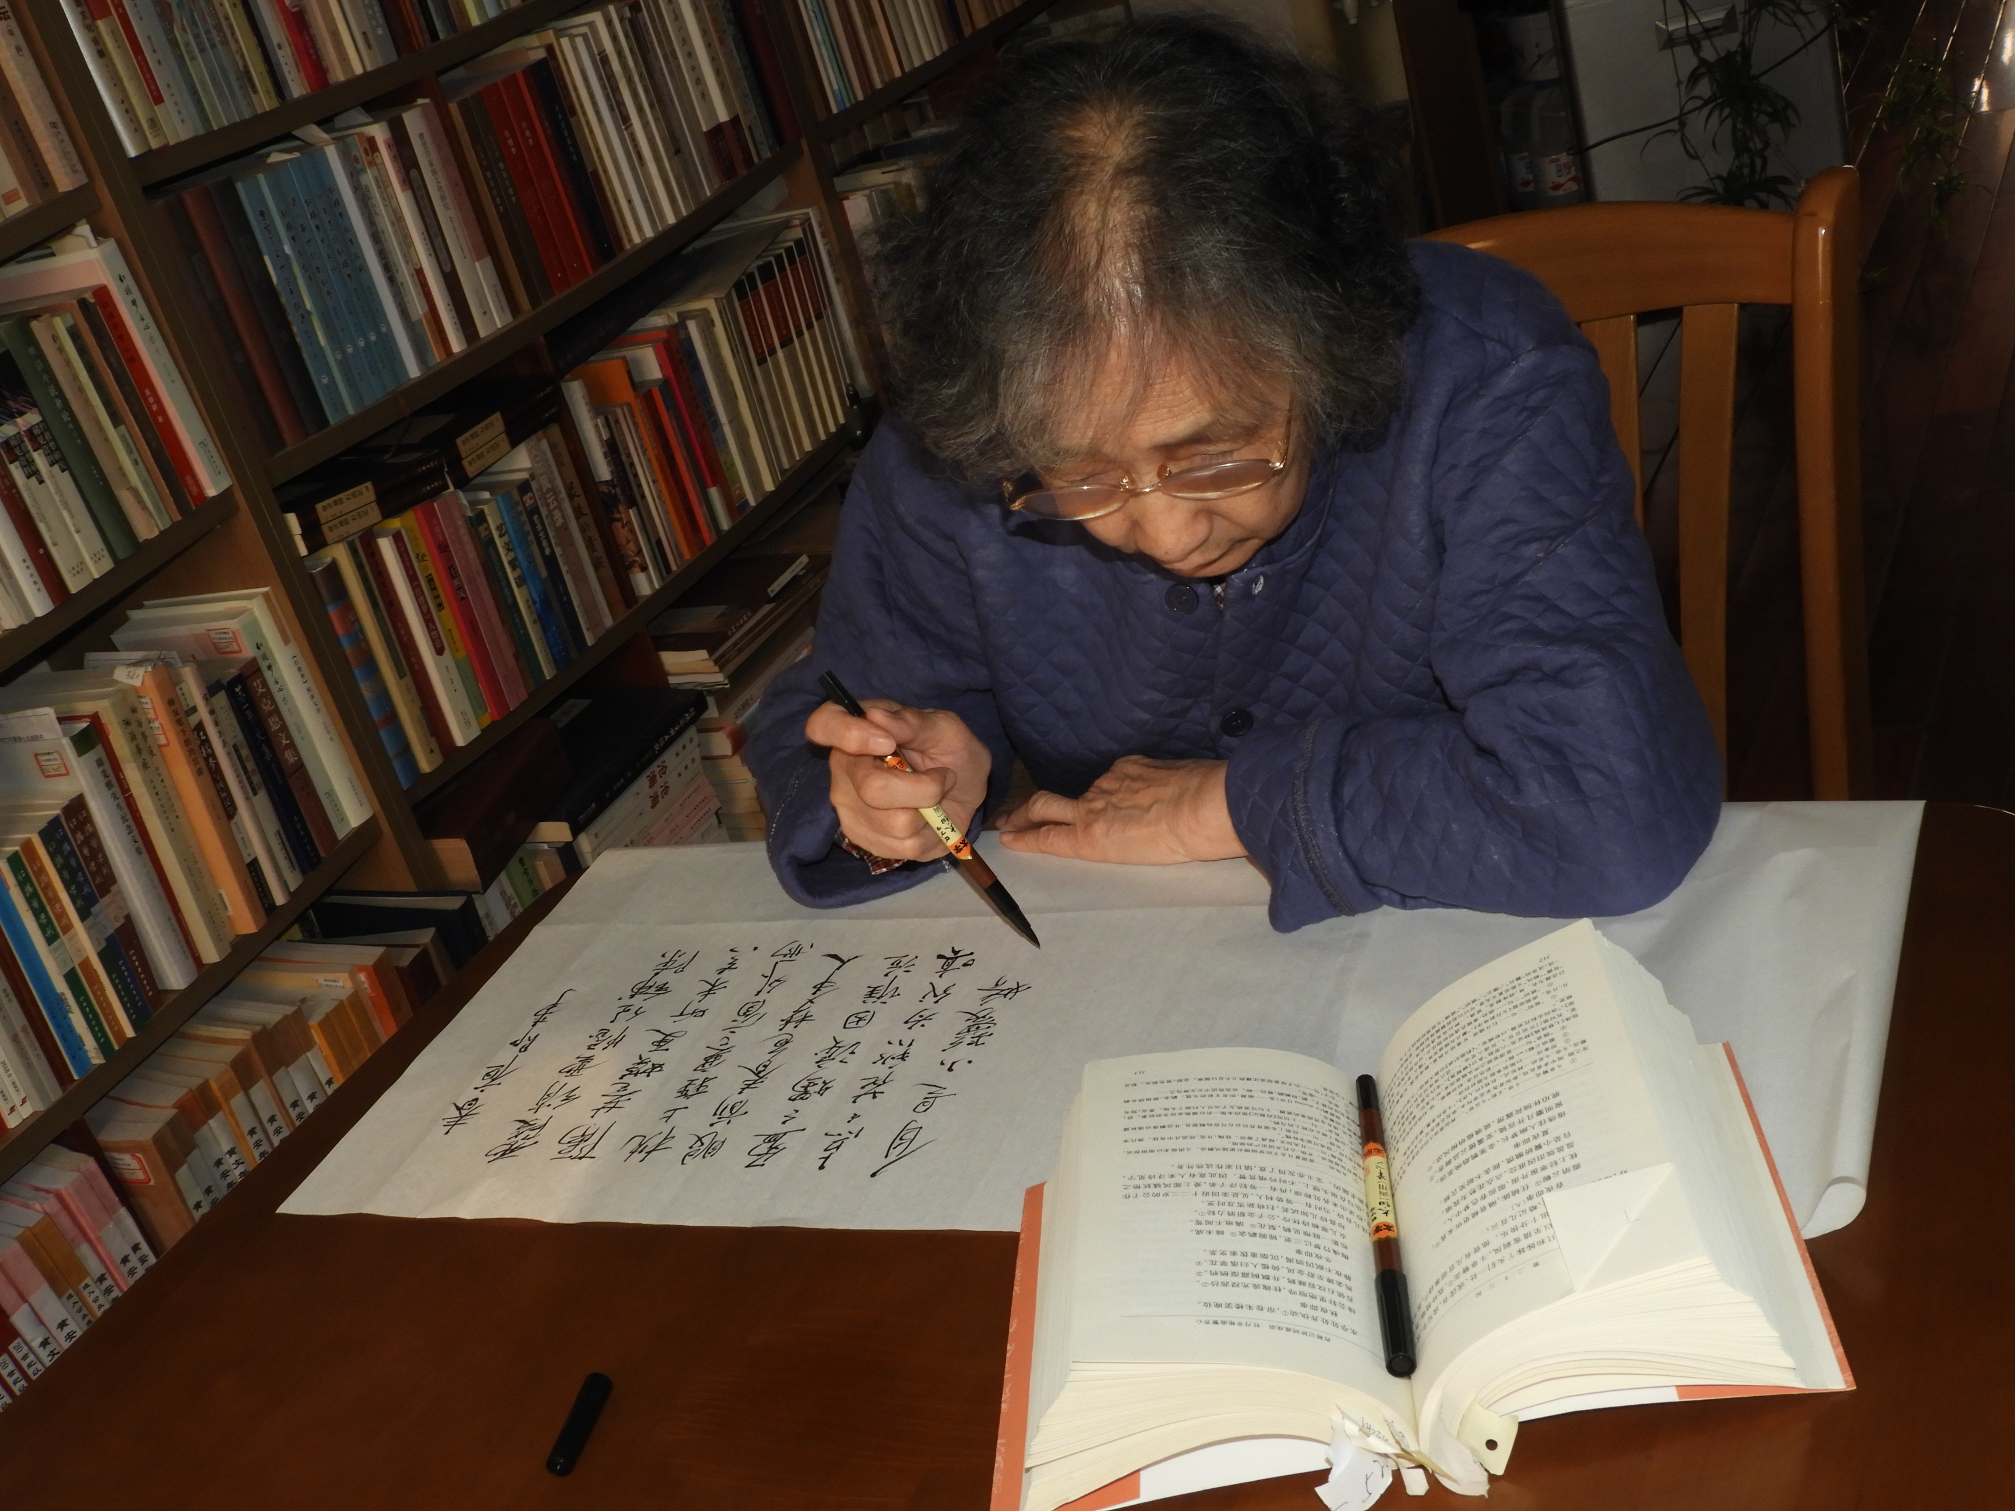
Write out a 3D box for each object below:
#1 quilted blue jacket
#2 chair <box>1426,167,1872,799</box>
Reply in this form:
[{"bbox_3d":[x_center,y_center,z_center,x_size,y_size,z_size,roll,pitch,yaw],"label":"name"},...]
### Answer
[{"bbox_3d":[0.161,0.010,1.310,0.560,0.580,0.420,-7,26,22],"label":"quilted blue jacket"},{"bbox_3d":[0.313,0.216,1.417,0.460,0.950,0.530,-3,27,29],"label":"chair"}]

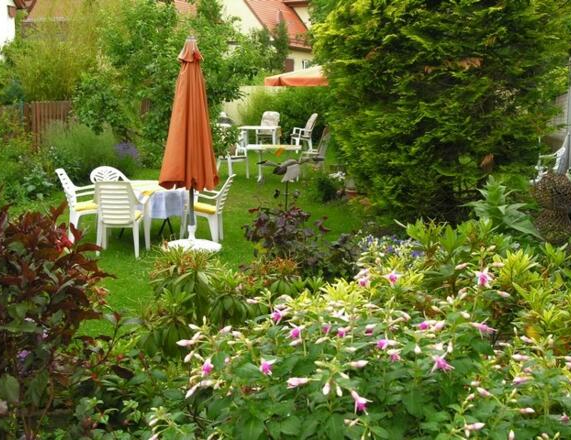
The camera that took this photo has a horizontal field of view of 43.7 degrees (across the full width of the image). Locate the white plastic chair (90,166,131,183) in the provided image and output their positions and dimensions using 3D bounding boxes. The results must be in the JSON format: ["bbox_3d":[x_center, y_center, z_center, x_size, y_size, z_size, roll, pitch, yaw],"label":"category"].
[{"bbox_3d":[-2.250,-0.250,9.432,0.570,0.875,0.580,-7,13,-34],"label":"white plastic chair"}]

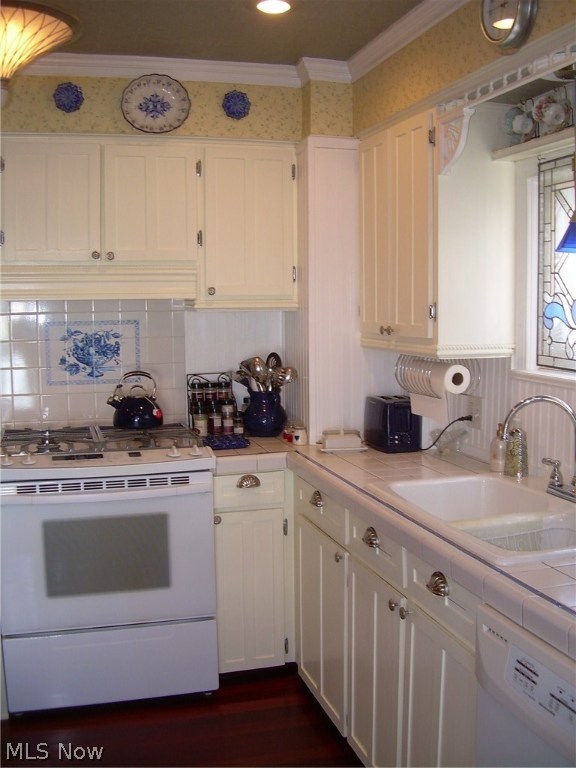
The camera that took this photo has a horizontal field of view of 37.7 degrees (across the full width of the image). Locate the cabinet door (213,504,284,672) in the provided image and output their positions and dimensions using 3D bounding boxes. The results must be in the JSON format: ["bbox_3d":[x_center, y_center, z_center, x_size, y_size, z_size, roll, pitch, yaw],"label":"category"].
[{"bbox_3d":[-0.147,0.800,3.275,0.275,0.635,0.022,-2,6,-15],"label":"cabinet door"}]

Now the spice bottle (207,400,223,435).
[{"bbox_3d":[-0.307,0.141,3.507,0.054,0.138,0.054,-2,6,-16],"label":"spice bottle"}]

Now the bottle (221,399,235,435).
[{"bbox_3d":[-0.253,0.137,3.522,0.049,0.142,0.049,-2,6,-16],"label":"bottle"}]

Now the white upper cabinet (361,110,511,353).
[{"bbox_3d":[0.521,-0.534,3.113,0.282,0.828,0.730,-2,6,-15],"label":"white upper cabinet"}]

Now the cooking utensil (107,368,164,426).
[{"bbox_3d":[-0.625,0.066,3.449,0.227,0.235,0.200,-1,5,-9],"label":"cooking utensil"}]

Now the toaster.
[{"bbox_3d":[0.392,0.146,3.159,0.148,0.187,0.222,-2,6,-16],"label":"toaster"}]

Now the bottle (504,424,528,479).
[{"bbox_3d":[0.713,0.208,2.641,0.056,0.156,0.056,5,8,42],"label":"bottle"}]

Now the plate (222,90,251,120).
[{"bbox_3d":[-0.202,-1.104,3.339,0.110,0.113,0.020,-2,6,-15],"label":"plate"}]

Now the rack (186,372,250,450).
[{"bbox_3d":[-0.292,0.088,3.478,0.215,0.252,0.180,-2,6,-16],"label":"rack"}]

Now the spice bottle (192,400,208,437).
[{"bbox_3d":[-0.377,0.149,3.642,0.064,0.156,0.064,-2,6,-15],"label":"spice bottle"}]

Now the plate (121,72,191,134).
[{"bbox_3d":[-0.504,-1.078,3.244,0.265,0.220,0.035,-2,6,-15],"label":"plate"}]

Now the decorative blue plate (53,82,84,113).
[{"bbox_3d":[-0.771,-1.009,2.969,0.112,0.110,0.022,-2,6,-16],"label":"decorative blue plate"}]

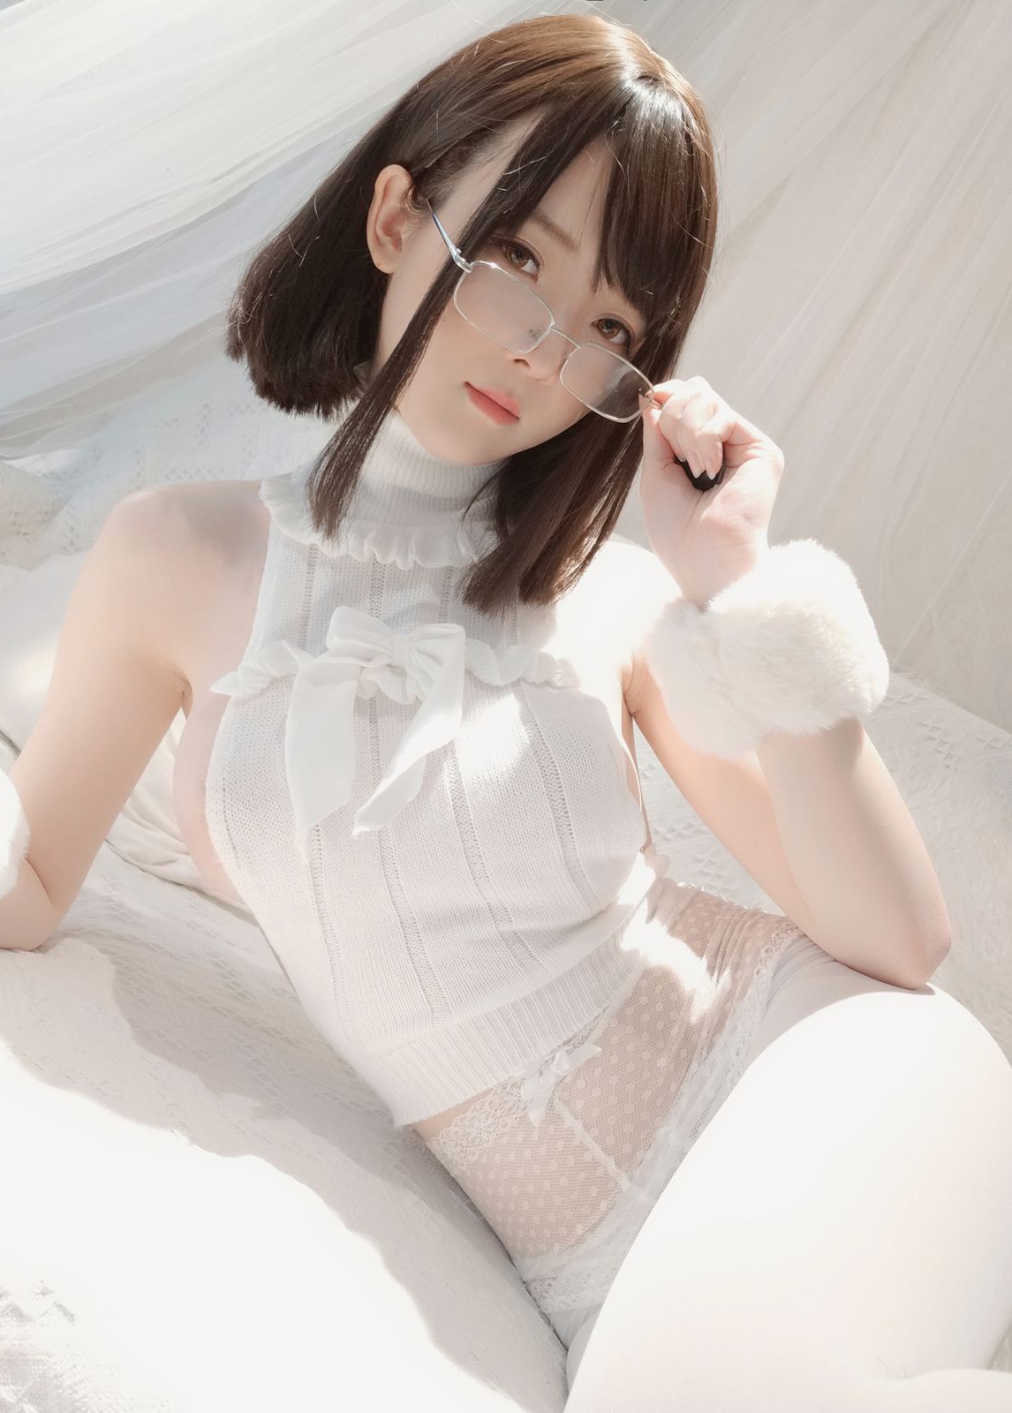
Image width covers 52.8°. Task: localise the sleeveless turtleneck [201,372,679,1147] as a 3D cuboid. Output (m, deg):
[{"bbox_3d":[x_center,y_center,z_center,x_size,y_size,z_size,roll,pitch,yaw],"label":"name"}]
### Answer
[{"bbox_3d":[-0.049,0.038,0.697,0.285,0.440,0.210,-12,4,-6],"label":"sleeveless turtleneck"}]

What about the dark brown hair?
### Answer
[{"bbox_3d":[-0.018,-0.236,0.616,0.210,0.315,0.230,17,28,-27],"label":"dark brown hair"}]

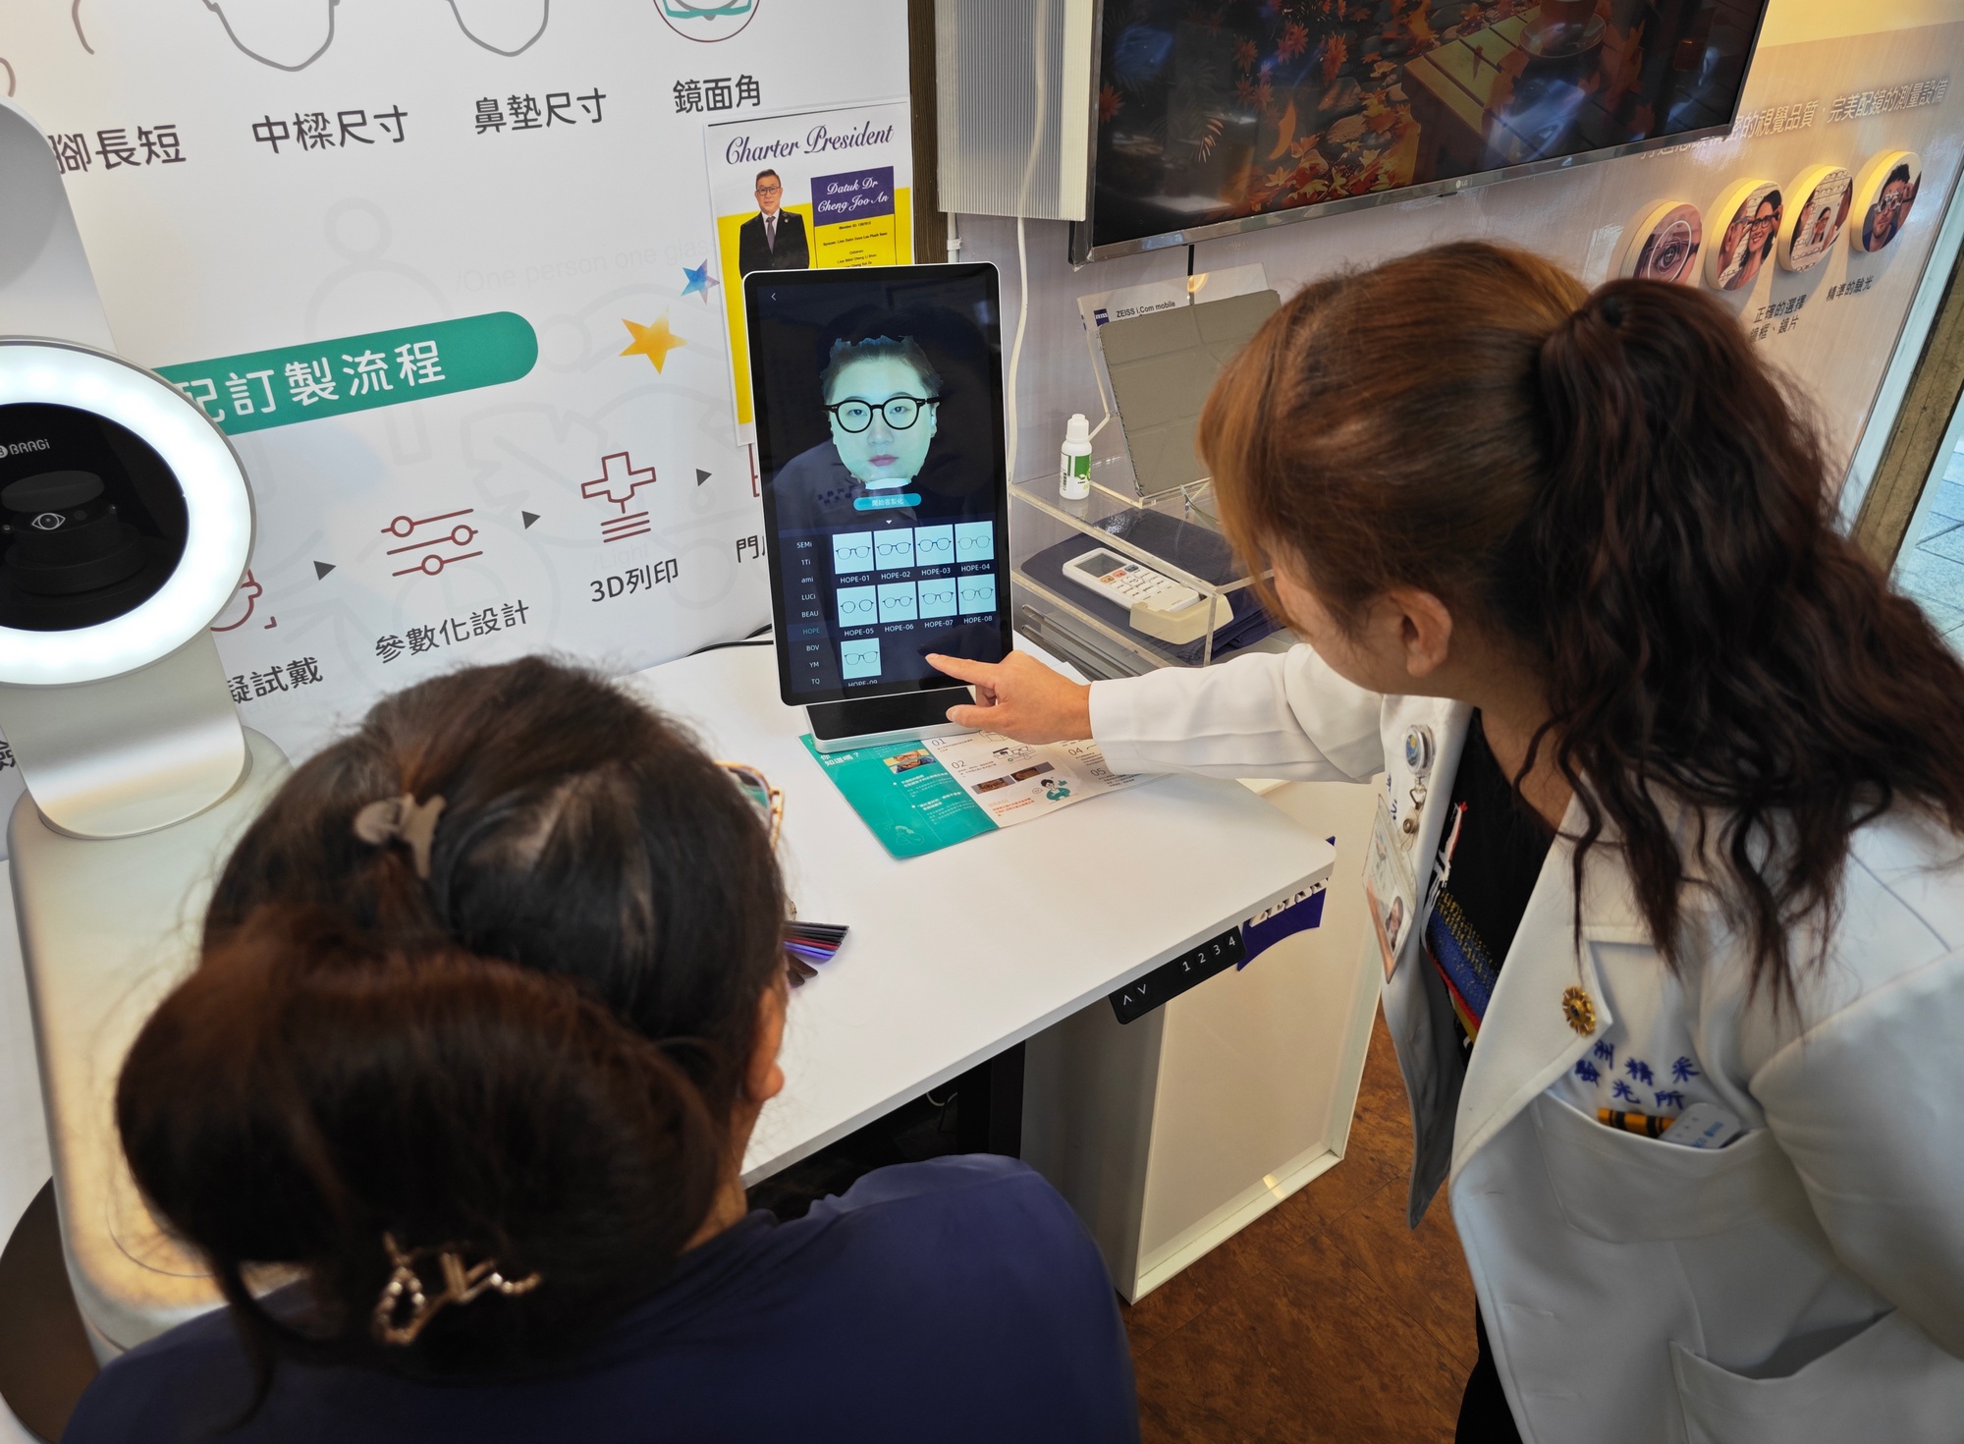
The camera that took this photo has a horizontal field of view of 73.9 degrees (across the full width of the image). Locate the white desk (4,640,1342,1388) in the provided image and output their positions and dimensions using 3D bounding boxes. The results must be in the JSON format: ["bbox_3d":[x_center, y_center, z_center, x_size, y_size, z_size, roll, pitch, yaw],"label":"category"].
[{"bbox_3d":[-0.374,0.477,1.185,1.220,0.750,0.600,-21,39,-29],"label":"white desk"}]

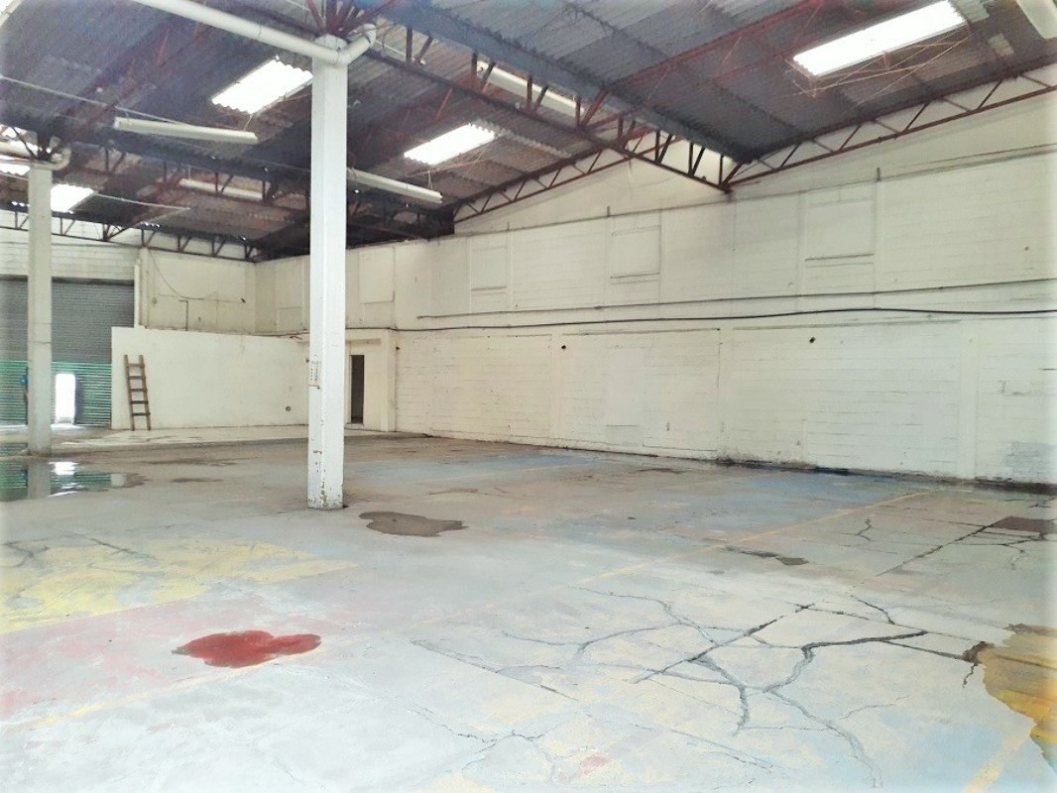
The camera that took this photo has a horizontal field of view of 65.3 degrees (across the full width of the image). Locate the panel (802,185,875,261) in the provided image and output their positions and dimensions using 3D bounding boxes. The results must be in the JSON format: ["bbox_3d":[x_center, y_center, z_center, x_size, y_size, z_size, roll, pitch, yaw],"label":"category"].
[{"bbox_3d":[5.670,-3.168,15.125,1.317,1.227,0.080,2,2,41],"label":"panel"}]

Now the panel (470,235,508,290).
[{"bbox_3d":[-0.991,-3.395,20.945,1.306,1.300,0.080,2,2,41],"label":"panel"}]

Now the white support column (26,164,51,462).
[{"bbox_3d":[-9.699,-1.673,16.362,0.300,5.600,0.300,2,2,41],"label":"white support column"}]

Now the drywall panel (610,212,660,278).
[{"bbox_3d":[2.329,-3.288,18.044,1.321,1.301,0.080,2,2,41],"label":"drywall panel"}]

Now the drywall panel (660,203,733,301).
[{"bbox_3d":[3.462,-2.948,17.059,1.626,1.898,0.080,2,2,41],"label":"drywall panel"}]

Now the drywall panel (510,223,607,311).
[{"bbox_3d":[0.674,-3.052,19.496,2.803,1.883,0.080,2,2,41],"label":"drywall panel"}]

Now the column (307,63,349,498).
[{"bbox_3d":[-2.486,-1.416,10.245,0.300,5.600,0.300,2,2,41],"label":"column"}]

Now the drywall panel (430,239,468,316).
[{"bbox_3d":[-2.091,-3.149,21.911,1.424,1.950,0.080,2,2,41],"label":"drywall panel"}]

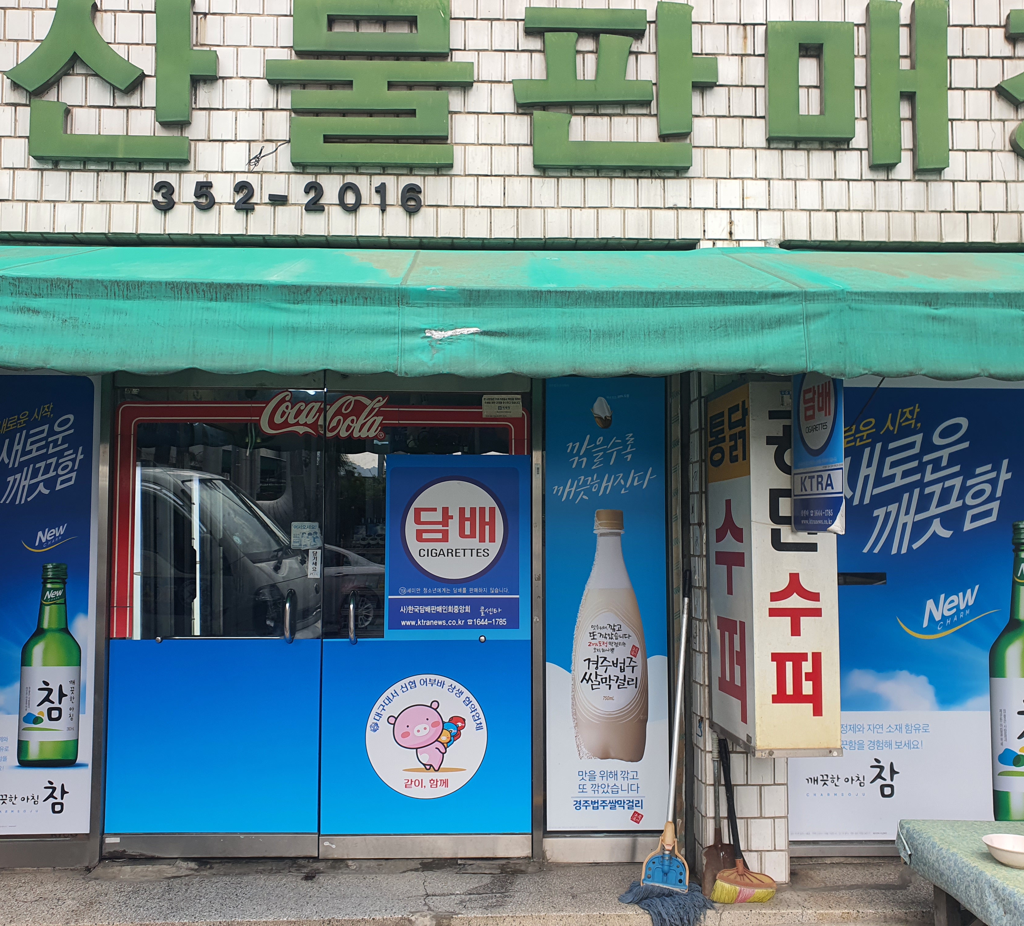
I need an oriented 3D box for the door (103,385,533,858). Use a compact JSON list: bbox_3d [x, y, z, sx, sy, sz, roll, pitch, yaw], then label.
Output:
[{"bbox_3d":[-0.804,0.632,3.953,1.780,2.040,0.060,0,-3,-2],"label":"door"}]

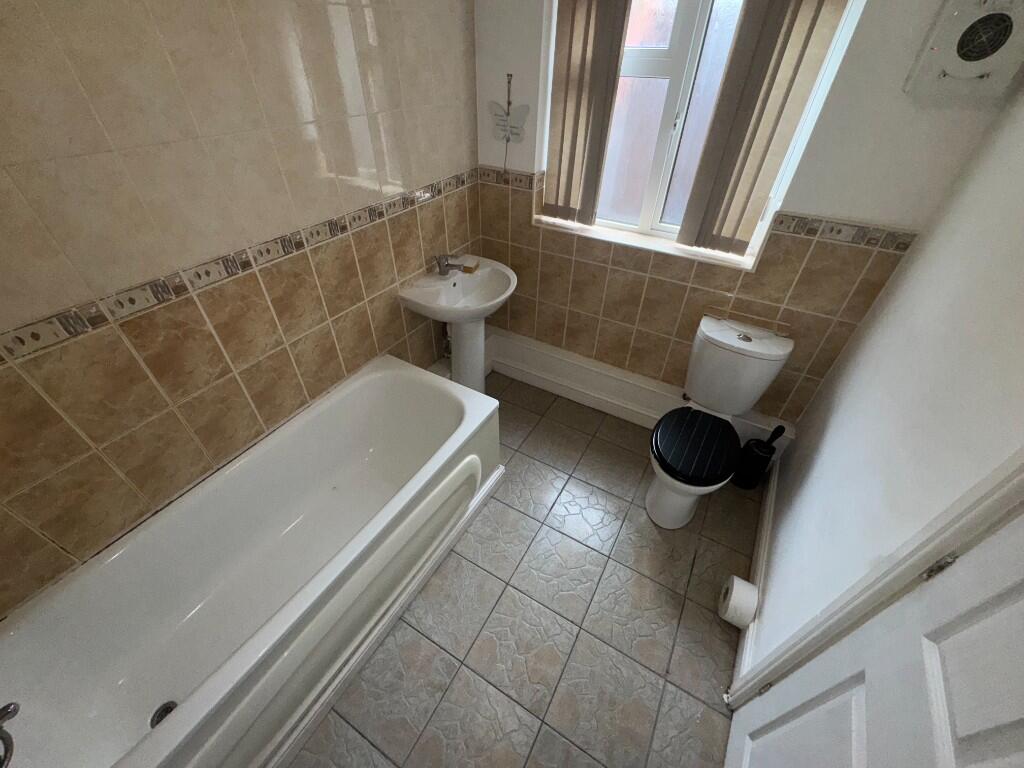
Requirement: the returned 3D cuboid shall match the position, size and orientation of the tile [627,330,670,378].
[{"bbox_3d":[0.760,-0.163,2.297,0.196,0.284,0.010,21,43,22],"label":"tile"}]

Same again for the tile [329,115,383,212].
[{"bbox_3d":[-0.596,-0.827,1.566,0.010,0.300,0.200,21,43,23],"label":"tile"}]

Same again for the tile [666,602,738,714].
[{"bbox_3d":[0.738,1.018,1.575,0.215,0.010,0.329,21,43,22],"label":"tile"}]

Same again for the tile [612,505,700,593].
[{"bbox_3d":[0.638,0.714,1.821,0.317,0.010,0.316,21,43,22],"label":"tile"}]

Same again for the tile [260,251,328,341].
[{"bbox_3d":[-0.789,-0.317,1.514,0.010,0.297,0.196,21,43,22],"label":"tile"}]

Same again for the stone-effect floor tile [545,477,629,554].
[{"bbox_3d":[0.378,0.637,2.030,0.329,0.010,0.329,21,43,22],"label":"stone-effect floor tile"}]

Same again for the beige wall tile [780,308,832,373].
[{"bbox_3d":[1.307,-0.195,1.915,0.200,0.303,0.010,21,43,23],"label":"beige wall tile"}]

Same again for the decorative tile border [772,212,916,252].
[{"bbox_3d":[1.265,-0.587,1.602,0.450,0.075,0.010,21,44,23],"label":"decorative tile border"}]

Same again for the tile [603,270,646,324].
[{"bbox_3d":[0.599,-0.460,2.214,0.200,0.301,0.010,21,44,23],"label":"tile"}]

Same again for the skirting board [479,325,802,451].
[{"bbox_3d":[0.619,0.037,2.517,1.858,0.279,0.127,21,43,23],"label":"skirting board"}]

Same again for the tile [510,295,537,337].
[{"bbox_3d":[0.070,-0.435,2.622,0.200,0.268,0.010,21,43,23],"label":"tile"}]

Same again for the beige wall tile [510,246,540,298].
[{"bbox_3d":[0.073,-0.657,2.439,0.200,0.300,0.010,21,43,23],"label":"beige wall tile"}]

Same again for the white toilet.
[{"bbox_3d":[0.880,0.222,1.893,0.400,0.788,0.699,21,43,23],"label":"white toilet"}]

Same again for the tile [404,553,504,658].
[{"bbox_3d":[-0.242,0.892,1.707,0.325,0.010,0.329,21,43,22],"label":"tile"}]

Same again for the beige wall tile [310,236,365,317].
[{"bbox_3d":[-0.702,-0.434,1.683,0.010,0.301,0.201,21,43,23],"label":"beige wall tile"}]

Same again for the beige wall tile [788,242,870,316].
[{"bbox_3d":[1.296,-0.427,1.704,0.200,0.300,0.010,21,43,23],"label":"beige wall tile"}]

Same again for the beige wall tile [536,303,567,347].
[{"bbox_3d":[0.248,-0.369,2.557,0.200,0.277,0.010,21,44,23],"label":"beige wall tile"}]

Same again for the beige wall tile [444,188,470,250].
[{"bbox_3d":[-0.294,-0.876,2.229,0.010,0.301,0.200,21,44,23],"label":"beige wall tile"}]

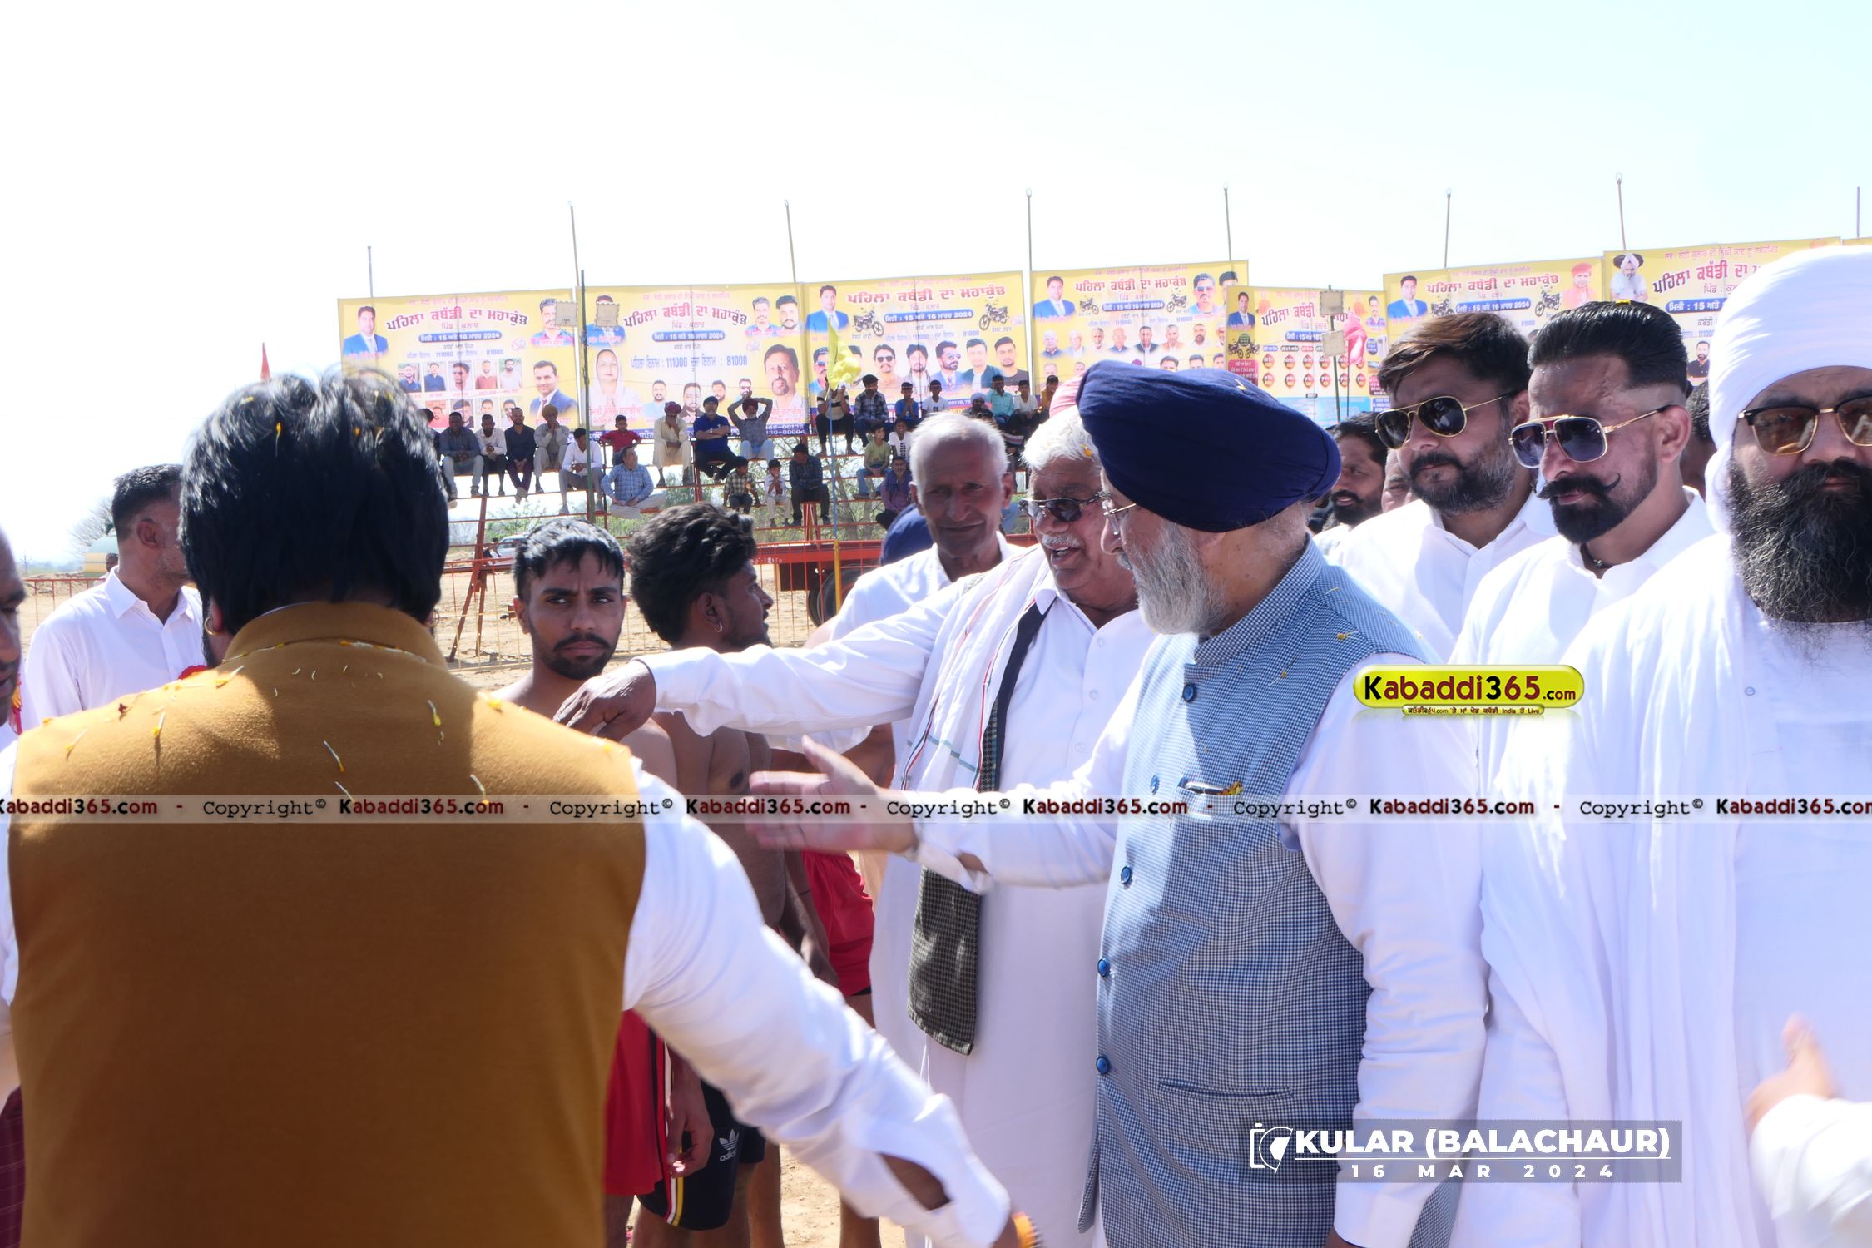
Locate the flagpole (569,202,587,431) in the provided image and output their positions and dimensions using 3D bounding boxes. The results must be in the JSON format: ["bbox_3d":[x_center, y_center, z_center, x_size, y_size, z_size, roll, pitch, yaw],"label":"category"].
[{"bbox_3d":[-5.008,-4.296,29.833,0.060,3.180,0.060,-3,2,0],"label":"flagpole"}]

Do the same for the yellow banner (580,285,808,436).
[{"bbox_3d":[-3.361,-3.677,29.600,3.150,2.080,0.060,-3,3,-7],"label":"yellow banner"}]

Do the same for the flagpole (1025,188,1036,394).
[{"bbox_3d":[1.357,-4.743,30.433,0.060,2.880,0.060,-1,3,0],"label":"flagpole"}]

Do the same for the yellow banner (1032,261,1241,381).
[{"bbox_3d":[2.900,-4.055,30.300,3.090,2.000,0.060,-2,3,2],"label":"yellow banner"}]

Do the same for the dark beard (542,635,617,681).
[{"bbox_3d":[-0.541,0.051,3.240,0.115,0.072,0.085,-3,3,-19],"label":"dark beard"}]

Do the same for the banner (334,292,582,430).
[{"bbox_3d":[-6.543,-3.579,29.300,3.240,2.020,0.060,-3,3,-8],"label":"banner"}]

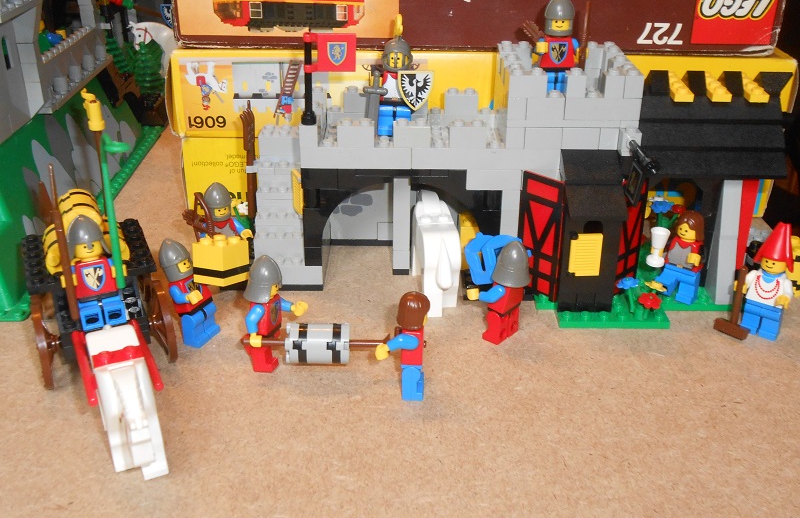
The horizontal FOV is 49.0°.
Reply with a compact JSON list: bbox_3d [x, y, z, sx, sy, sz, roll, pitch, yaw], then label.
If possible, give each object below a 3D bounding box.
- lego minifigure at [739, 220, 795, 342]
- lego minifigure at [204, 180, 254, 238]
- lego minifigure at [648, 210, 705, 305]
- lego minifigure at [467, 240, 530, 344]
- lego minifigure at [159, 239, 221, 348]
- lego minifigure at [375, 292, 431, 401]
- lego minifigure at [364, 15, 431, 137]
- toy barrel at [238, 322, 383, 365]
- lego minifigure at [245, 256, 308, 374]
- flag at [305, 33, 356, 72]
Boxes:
[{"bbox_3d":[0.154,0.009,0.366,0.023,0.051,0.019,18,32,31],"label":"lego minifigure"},{"bbox_3d":[-0.084,-0.014,0.416,0.023,0.046,0.017,-16,31,-29],"label":"lego minifigure"},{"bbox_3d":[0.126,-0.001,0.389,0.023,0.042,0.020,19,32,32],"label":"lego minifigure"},{"bbox_3d":[0.044,0.012,0.365,0.018,0.045,0.024,28,38,35],"label":"lego minifigure"},{"bbox_3d":[-0.087,0.012,0.363,0.018,0.045,0.024,4,26,26],"label":"lego minifigure"},{"bbox_3d":[0.002,0.031,0.331,0.021,0.043,0.022,1,27,1],"label":"lego minifigure"},{"bbox_3d":[-0.001,-0.078,0.377,0.029,0.052,0.018,0,27,-1],"label":"lego minifigure"},{"bbox_3d":[-0.033,0.032,0.331,0.054,0.017,0.017,0,27,0],"label":"toy barrel"},{"bbox_3d":[-0.050,0.021,0.345,0.021,0.046,0.024,8,28,15],"label":"lego minifigure"},{"bbox_3d":[-0.028,-0.085,0.361,0.021,0.016,0.004,0,27,-1],"label":"flag"}]

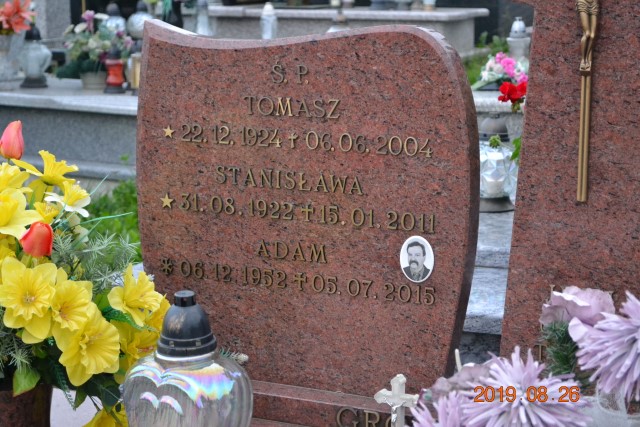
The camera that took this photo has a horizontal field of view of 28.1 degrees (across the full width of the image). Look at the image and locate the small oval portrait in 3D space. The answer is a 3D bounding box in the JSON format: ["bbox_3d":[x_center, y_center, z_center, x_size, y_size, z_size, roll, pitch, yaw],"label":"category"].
[{"bbox_3d":[0.169,0.080,2.230,0.063,0.084,0.009,5,12,23],"label":"small oval portrait"}]

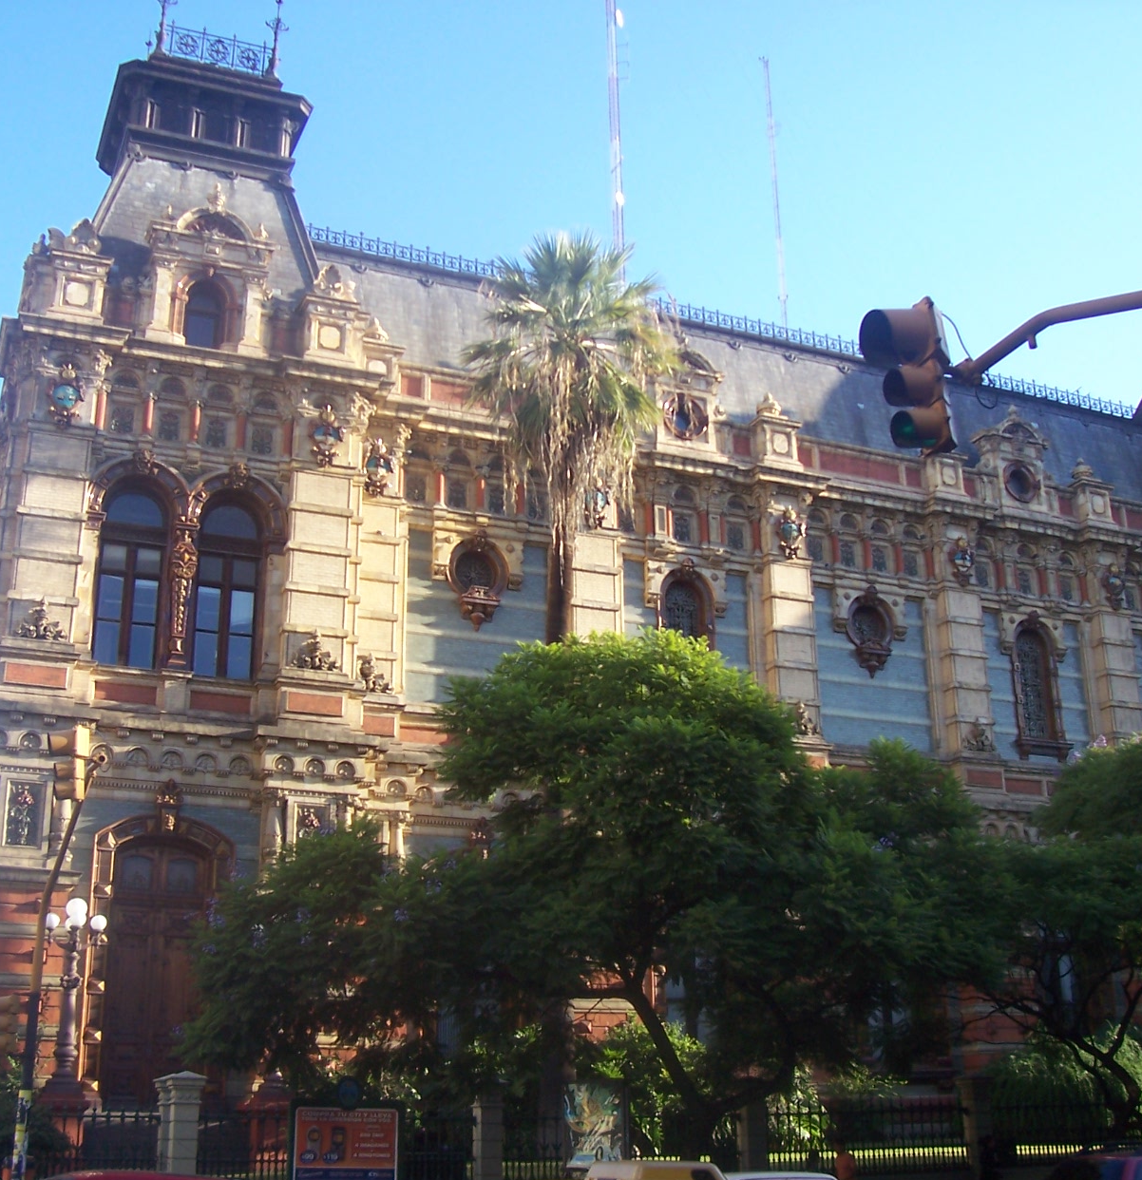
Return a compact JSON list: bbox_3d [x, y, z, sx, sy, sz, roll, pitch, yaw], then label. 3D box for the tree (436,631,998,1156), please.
[{"bbox_3d":[2.170,5.186,23.221,8.700,9.200,8.000,8,-22,-24],"label":"tree"}]

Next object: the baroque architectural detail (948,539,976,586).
[{"bbox_3d":[10.638,-0.752,42.066,0.548,1.168,0.320,8,-22,-24],"label":"baroque architectural detail"}]

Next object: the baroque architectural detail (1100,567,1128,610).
[{"bbox_3d":[15.160,-0.034,43.169,0.800,1.280,0.350,7,-21,-22],"label":"baroque architectural detail"}]

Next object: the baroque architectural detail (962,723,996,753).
[{"bbox_3d":[10.405,3.777,39.403,0.950,0.850,0.400,7,-21,-22],"label":"baroque architectural detail"}]

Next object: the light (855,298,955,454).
[{"bbox_3d":[1.862,-1.177,8.527,0.460,0.950,0.370,7,-21,-22],"label":"light"}]

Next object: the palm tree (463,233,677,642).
[{"bbox_3d":[0.034,1.572,28.596,4.300,19.000,4.300,8,-22,-24],"label":"palm tree"}]

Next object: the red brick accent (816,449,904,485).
[{"bbox_3d":[7.901,-3.351,42.210,2.650,0.580,0.150,8,-22,-24],"label":"red brick accent"}]

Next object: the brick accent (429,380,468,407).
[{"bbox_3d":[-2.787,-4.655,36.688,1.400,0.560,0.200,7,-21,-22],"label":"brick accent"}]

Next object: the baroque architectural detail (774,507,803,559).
[{"bbox_3d":[5.637,-1.473,39.830,0.554,1.229,0.320,8,-22,-24],"label":"baroque architectural detail"}]

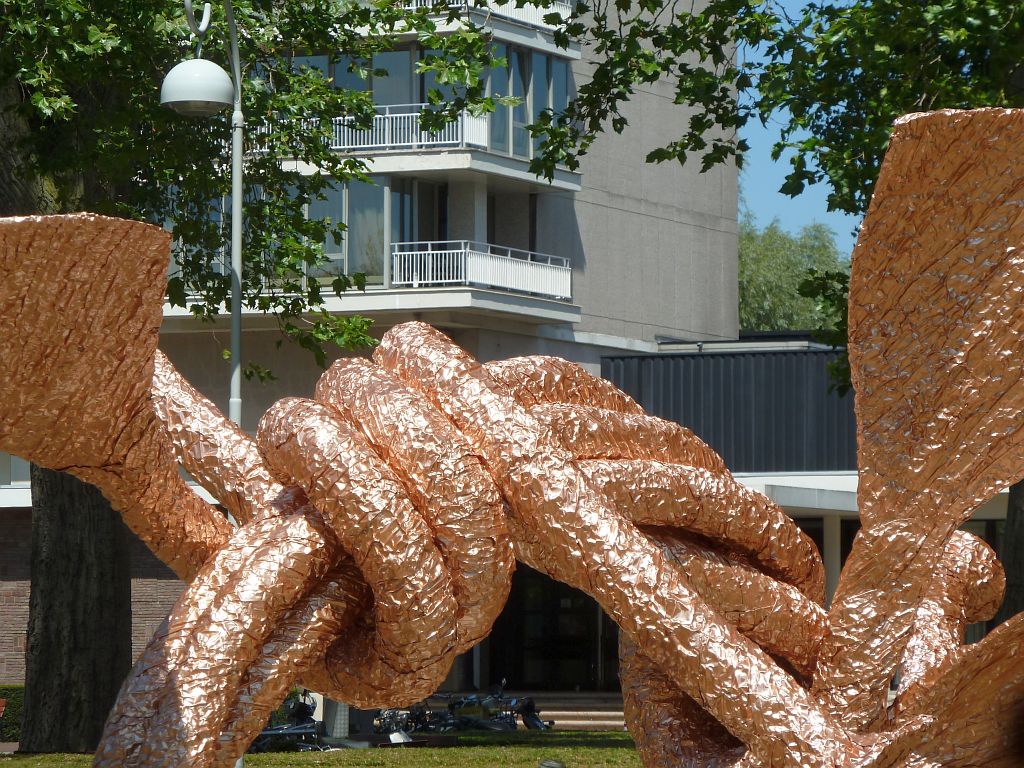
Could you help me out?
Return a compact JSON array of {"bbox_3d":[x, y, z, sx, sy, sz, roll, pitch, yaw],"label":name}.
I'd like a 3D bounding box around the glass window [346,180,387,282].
[{"bbox_3d":[-3.086,-3.223,105.993,0.958,2.297,0.100,-1,-3,23],"label":"glass window"}]

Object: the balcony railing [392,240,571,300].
[{"bbox_3d":[-0.623,-2.392,107.912,1.756,0.955,5.650,-1,-3,23],"label":"balcony railing"}]

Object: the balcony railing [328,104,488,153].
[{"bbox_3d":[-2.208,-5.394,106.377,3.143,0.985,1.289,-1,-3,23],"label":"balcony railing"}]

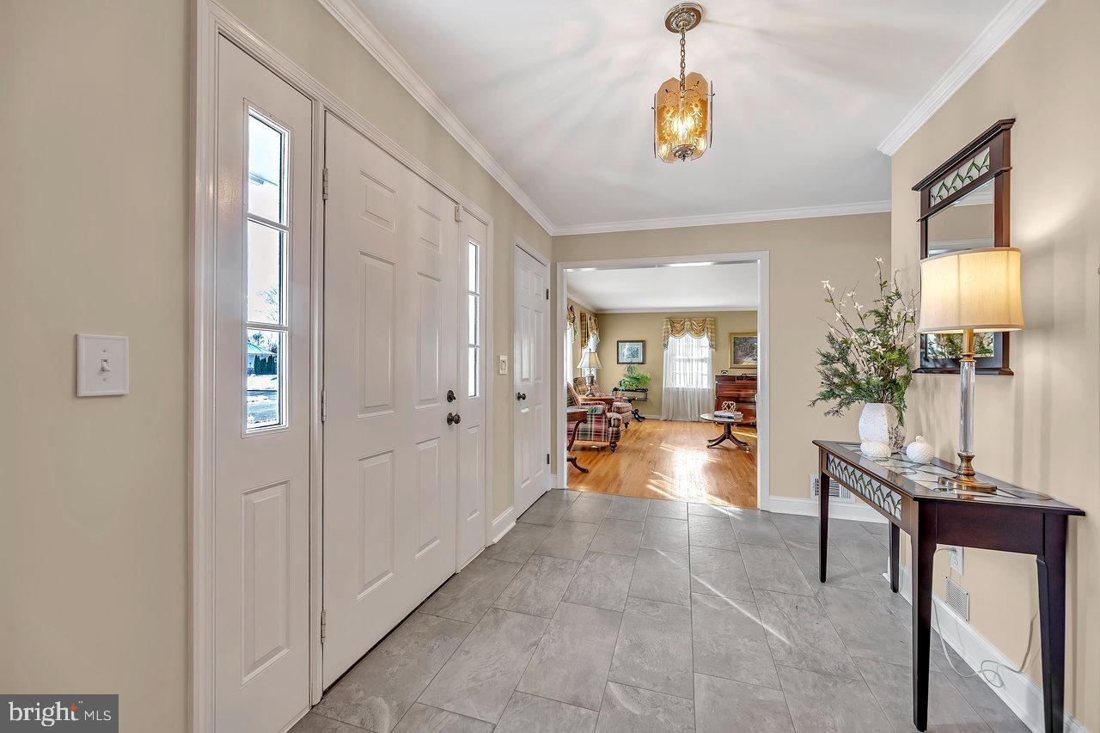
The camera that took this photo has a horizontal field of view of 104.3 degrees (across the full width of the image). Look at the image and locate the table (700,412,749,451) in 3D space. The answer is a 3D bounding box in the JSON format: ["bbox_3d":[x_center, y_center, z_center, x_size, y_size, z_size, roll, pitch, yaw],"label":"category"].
[{"bbox_3d":[2.600,0.956,6.229,0.760,0.430,0.820,0,0,17],"label":"table"}]

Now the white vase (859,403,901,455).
[{"bbox_3d":[1.627,0.297,2.090,0.187,0.228,0.187,0,0,17],"label":"white vase"}]

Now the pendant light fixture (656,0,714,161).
[{"bbox_3d":[0.485,-1.012,1.559,0.210,0.530,0.210,1,0,17],"label":"pendant light fixture"}]

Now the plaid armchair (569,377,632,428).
[{"bbox_3d":[1.130,0.662,8.233,0.920,0.960,0.770,1,0,13],"label":"plaid armchair"}]

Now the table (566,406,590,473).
[{"bbox_3d":[0.052,0.822,4.746,0.560,0.670,0.560,0,0,-28],"label":"table"}]

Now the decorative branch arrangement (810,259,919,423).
[{"bbox_3d":[1.540,-0.119,2.098,0.430,0.770,0.400,0,0,17],"label":"decorative branch arrangement"}]

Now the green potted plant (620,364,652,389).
[{"bbox_3d":[1.814,0.237,9.090,0.680,0.540,0.500,0,0,17],"label":"green potted plant"}]

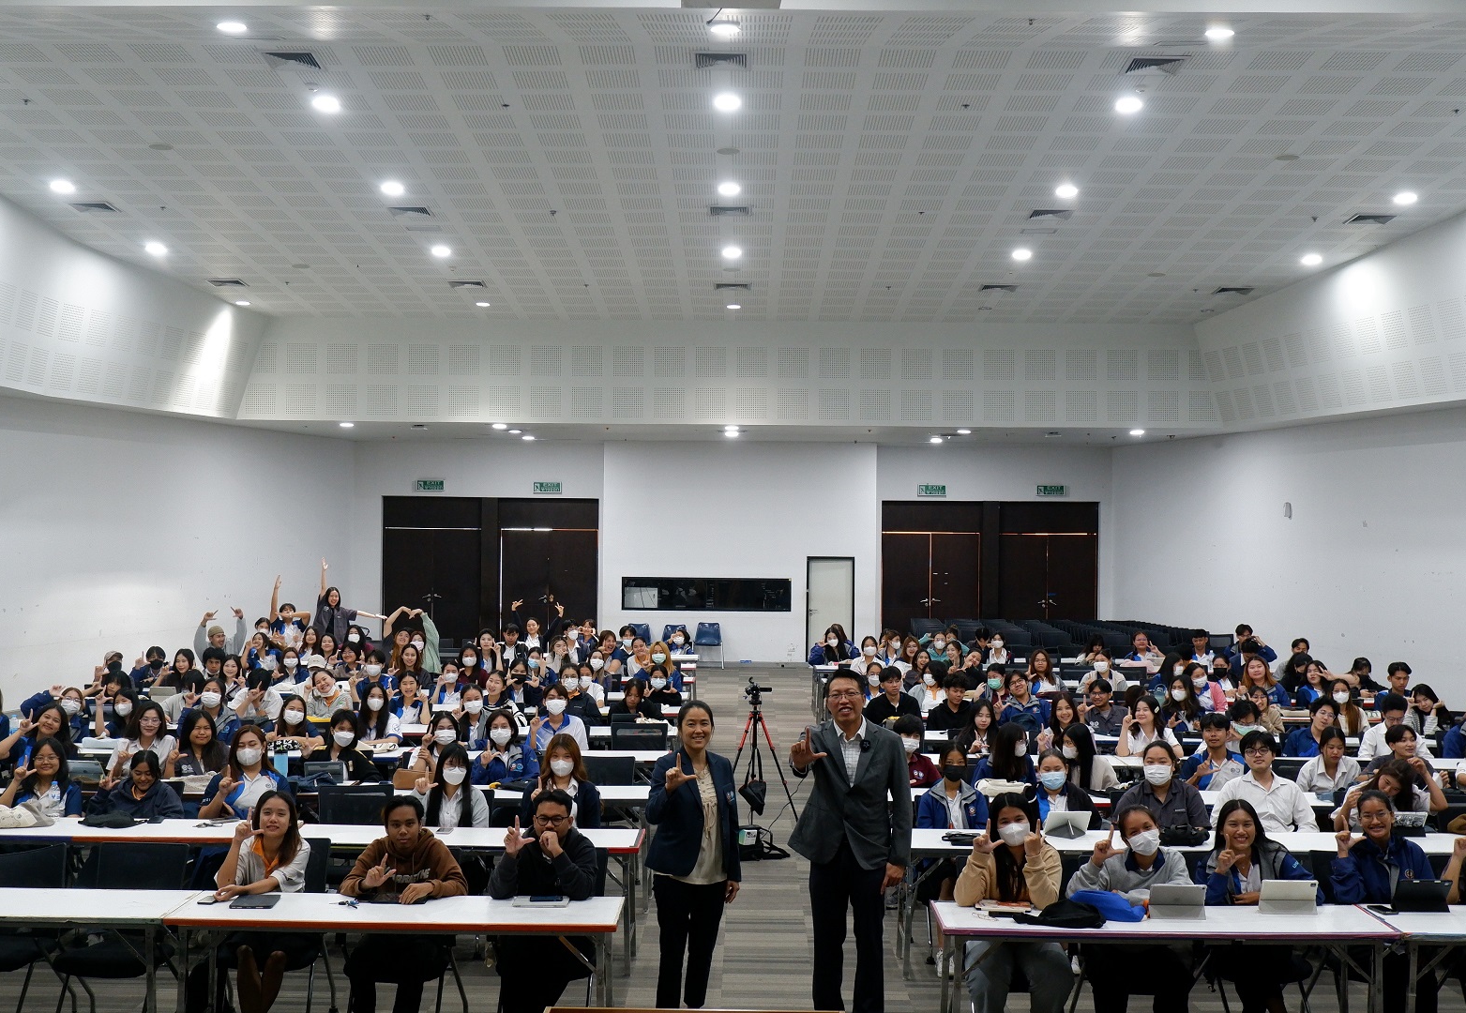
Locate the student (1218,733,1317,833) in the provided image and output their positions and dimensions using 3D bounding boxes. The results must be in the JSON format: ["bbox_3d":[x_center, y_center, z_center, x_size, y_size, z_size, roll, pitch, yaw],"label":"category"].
[{"bbox_3d":[3.227,2.012,9.995,0.580,1.300,0.750,0,-1,8],"label":"student"}]

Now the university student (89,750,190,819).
[{"bbox_3d":[-3.579,2.031,9.968,0.580,1.130,0.750,1,-1,-8],"label":"university student"}]

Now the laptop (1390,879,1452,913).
[{"bbox_3d":[3.194,1.805,7.808,0.265,0.156,0.180,1,-1,2],"label":"laptop"}]

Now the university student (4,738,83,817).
[{"bbox_3d":[-4.173,1.981,10.023,0.500,1.220,0.750,1,-1,-10],"label":"university student"}]

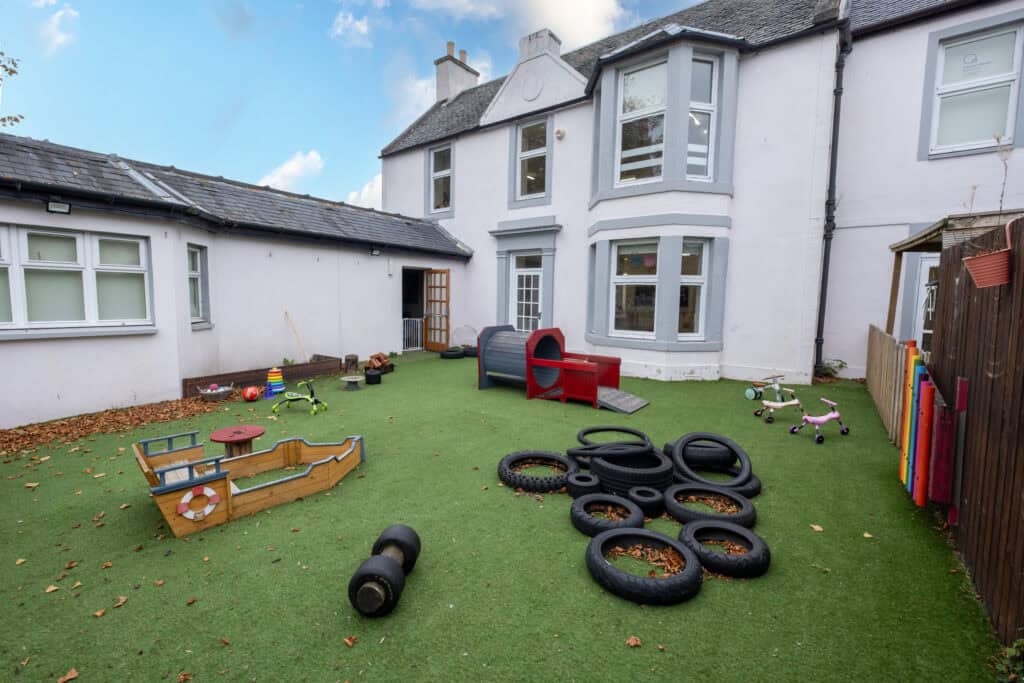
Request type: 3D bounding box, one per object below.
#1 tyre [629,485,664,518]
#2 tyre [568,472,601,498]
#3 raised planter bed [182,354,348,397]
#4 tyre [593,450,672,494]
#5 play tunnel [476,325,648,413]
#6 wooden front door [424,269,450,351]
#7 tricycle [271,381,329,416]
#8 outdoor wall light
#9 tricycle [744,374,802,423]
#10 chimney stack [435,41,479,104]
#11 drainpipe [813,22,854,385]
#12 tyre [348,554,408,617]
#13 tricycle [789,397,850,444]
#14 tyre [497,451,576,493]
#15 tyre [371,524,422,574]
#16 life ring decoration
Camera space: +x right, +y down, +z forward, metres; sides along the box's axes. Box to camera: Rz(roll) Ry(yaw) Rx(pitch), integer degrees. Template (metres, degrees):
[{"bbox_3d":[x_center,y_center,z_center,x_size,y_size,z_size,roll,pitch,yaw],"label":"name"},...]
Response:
[{"bbox_3d":[0.897,1.071,2.850,0.228,0.128,0.228,1,5,0],"label":"tyre"},{"bbox_3d":[0.532,1.070,3.150,0.230,0.108,0.230,1,5,0],"label":"tyre"},{"bbox_3d":[-4.055,0.518,6.934,0.750,0.260,2.432,4,7,32],"label":"raised planter bed"},{"bbox_3d":[0.942,1.010,3.375,0.615,0.190,0.615,1,5,0],"label":"tyre"},{"bbox_3d":[0.708,0.286,5.951,2.240,0.920,0.950,5,7,38],"label":"play tunnel"},{"bbox_3d":[-1.850,-0.760,10.570,0.820,2.020,0.045,5,6,36],"label":"wooden front door"},{"bbox_3d":[-2.560,0.667,5.180,0.580,0.370,0.370,2,5,13],"label":"tricycle"},{"bbox_3d":[-4.980,-1.475,4.700,0.070,0.130,0.180,5,7,37],"label":"outdoor wall light"},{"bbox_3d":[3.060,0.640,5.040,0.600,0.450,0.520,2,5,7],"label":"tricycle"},{"bbox_3d":[-2.065,-9.860,16.110,0.700,2.400,1.650,5,6,36],"label":"chimney stack"},{"bbox_3d":[5.277,-2.273,7.036,0.200,5.700,0.180,5,7,39],"label":"drainpipe"},{"bbox_3d":[-0.617,1.122,1.962,0.248,0.248,0.160,1,5,3],"label":"tyre"},{"bbox_3d":[3.300,0.810,4.460,0.590,0.380,0.390,0,5,-12],"label":"tricycle"},{"bbox_3d":[0.206,1.040,3.437,0.635,0.105,0.635,1,5,0],"label":"tyre"},{"bbox_3d":[-0.604,1.088,2.236,0.248,0.248,0.160,1,5,3],"label":"tyre"},{"bbox_3d":[-1.870,0.968,2.550,0.030,0.215,0.215,6,7,42],"label":"life ring decoration"}]

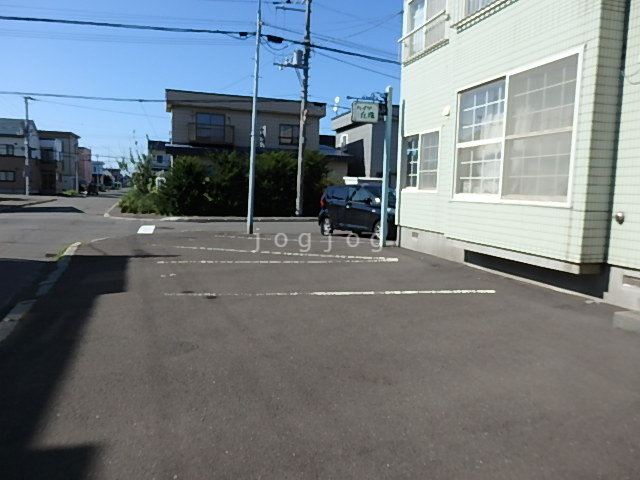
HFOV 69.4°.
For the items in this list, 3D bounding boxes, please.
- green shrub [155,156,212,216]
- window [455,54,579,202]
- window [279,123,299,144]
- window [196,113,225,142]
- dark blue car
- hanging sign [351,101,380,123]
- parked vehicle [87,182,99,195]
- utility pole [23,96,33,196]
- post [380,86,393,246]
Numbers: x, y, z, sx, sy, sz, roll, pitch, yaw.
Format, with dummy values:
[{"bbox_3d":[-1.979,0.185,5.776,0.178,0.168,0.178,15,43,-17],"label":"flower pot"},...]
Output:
[{"bbox_3d":[-6.822,-2.649,23.100,2.800,2.900,2.300,0,6,-16],"label":"green shrub"},{"bbox_3d":[2.894,-1.579,7.234,0.120,1.950,2.750,0,6,-16],"label":"window"},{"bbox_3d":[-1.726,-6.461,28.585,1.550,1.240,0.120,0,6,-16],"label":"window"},{"bbox_3d":[-6.415,-6.563,27.208,1.640,1.780,0.120,0,6,-16],"label":"window"},{"bbox_3d":[1.557,-0.906,14.055,1.480,1.600,3.400,-3,7,-36],"label":"dark blue car"},{"bbox_3d":[1.090,-3.069,11.193,0.640,0.480,0.140,0,6,-16],"label":"hanging sign"},{"bbox_3d":[-29.985,-6.770,61.000,1.600,1.600,3.700,0,6,-16],"label":"parked vehicle"},{"bbox_3d":[-29.744,-9.508,47.000,0.450,10.100,0.450,0,6,-16],"label":"utility pole"},{"bbox_3d":[1.625,-1.744,11.183,0.120,3.830,0.120,0,6,-17],"label":"post"}]

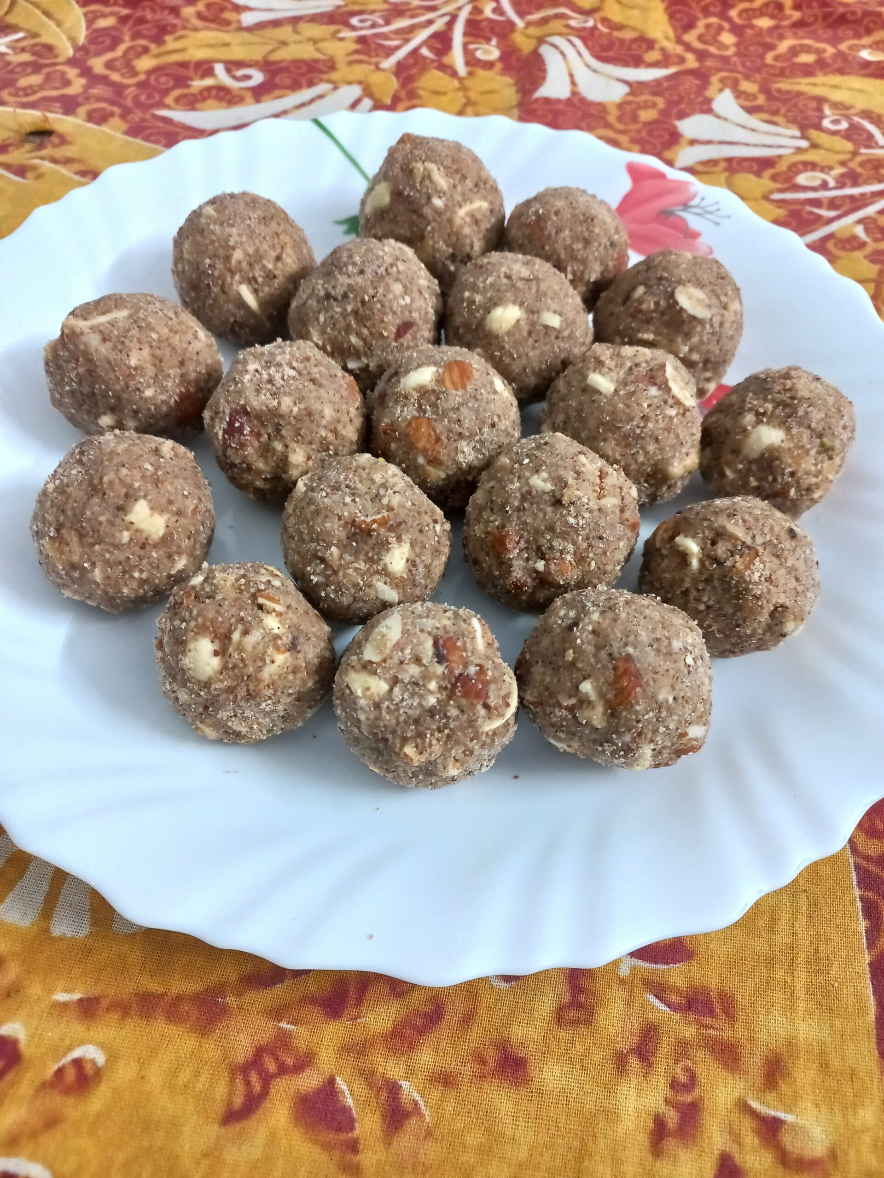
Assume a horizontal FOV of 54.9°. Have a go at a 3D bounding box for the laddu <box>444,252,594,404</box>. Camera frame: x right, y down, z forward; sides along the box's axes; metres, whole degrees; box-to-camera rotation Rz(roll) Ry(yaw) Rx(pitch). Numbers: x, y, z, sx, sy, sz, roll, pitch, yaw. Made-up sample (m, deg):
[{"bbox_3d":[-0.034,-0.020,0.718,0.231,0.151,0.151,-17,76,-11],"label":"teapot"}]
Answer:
[{"bbox_3d":[0.021,-0.073,0.238,0.041,0.040,0.041,0,59,-4],"label":"laddu"}]

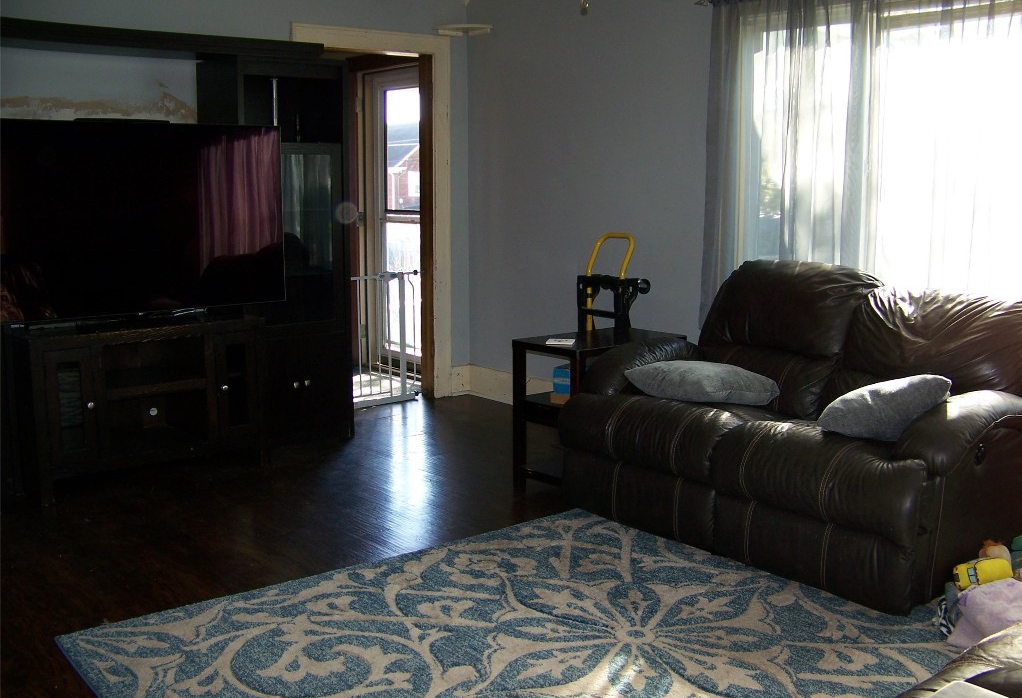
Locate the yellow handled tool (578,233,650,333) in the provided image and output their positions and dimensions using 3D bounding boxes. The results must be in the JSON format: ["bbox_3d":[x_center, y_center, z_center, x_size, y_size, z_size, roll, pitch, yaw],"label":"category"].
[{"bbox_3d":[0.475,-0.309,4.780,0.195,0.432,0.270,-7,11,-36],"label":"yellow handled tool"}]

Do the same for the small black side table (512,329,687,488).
[{"bbox_3d":[0.380,0.276,4.404,0.638,0.652,0.385,-8,12,-39],"label":"small black side table"}]

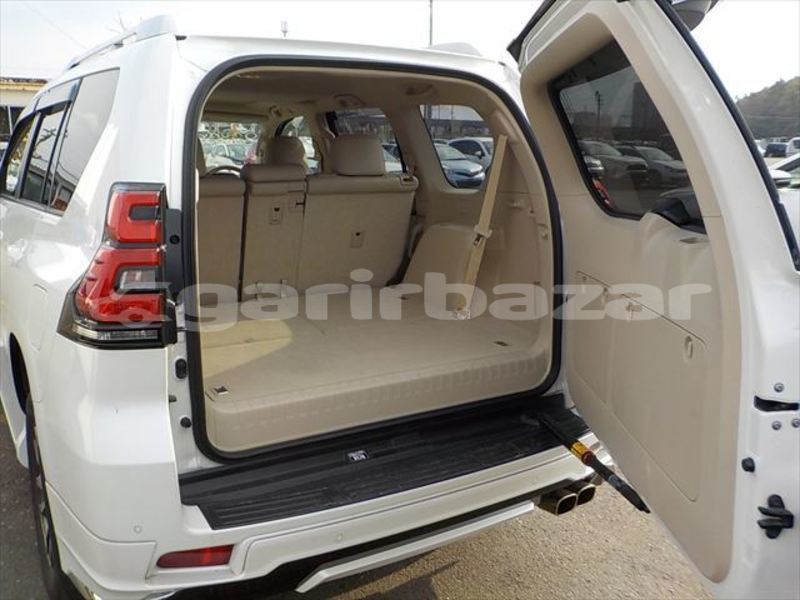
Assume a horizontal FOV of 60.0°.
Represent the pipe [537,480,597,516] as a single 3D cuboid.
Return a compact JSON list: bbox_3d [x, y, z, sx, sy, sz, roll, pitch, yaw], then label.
[{"bbox_3d":[0.546,0.645,2.330,0.165,0.070,0.140,-7,15,-30],"label":"pipe"}]

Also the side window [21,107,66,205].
[{"bbox_3d":[-1.410,-0.567,2.752,0.030,0.400,0.860,14,3,-34],"label":"side window"}]

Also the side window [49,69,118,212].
[{"bbox_3d":[-0.950,-0.460,2.054,0.030,0.420,0.600,14,3,-35],"label":"side window"}]

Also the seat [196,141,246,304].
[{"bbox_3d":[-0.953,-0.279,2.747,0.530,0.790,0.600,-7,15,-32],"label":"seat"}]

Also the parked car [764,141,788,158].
[{"bbox_3d":[31.415,-12.474,57.849,1.700,1.500,4.200,5,14,20],"label":"parked car"}]

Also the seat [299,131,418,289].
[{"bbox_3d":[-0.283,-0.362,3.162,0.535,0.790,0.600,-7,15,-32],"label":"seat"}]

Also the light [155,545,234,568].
[{"bbox_3d":[-0.492,0.615,1.667,0.185,0.052,0.035,-4,14,-18],"label":"light"}]

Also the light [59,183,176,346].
[{"bbox_3d":[-0.666,-0.082,1.601,0.225,0.372,0.270,-7,15,-32],"label":"light"}]

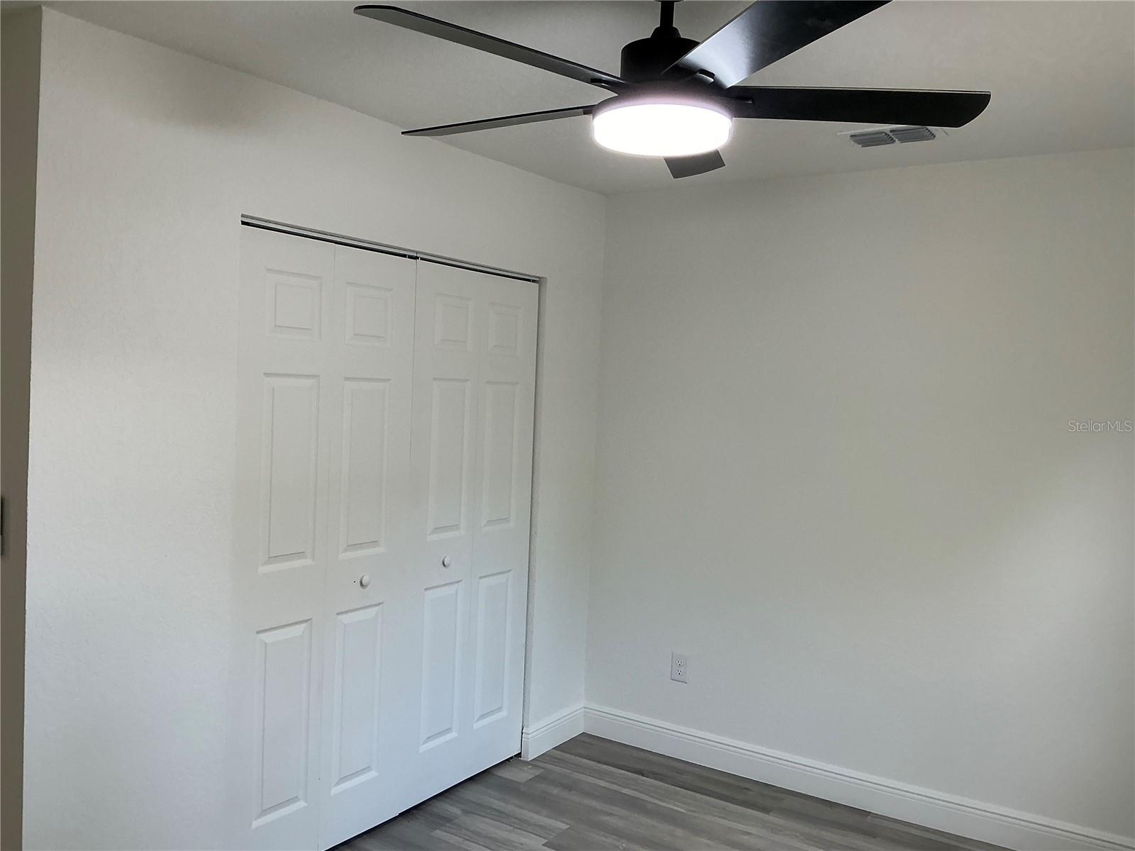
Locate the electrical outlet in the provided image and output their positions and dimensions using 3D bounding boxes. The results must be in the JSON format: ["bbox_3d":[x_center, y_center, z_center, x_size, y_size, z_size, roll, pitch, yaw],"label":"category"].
[{"bbox_3d":[0.483,1.042,3.945,0.073,0.117,0.008,4,2,33],"label":"electrical outlet"}]

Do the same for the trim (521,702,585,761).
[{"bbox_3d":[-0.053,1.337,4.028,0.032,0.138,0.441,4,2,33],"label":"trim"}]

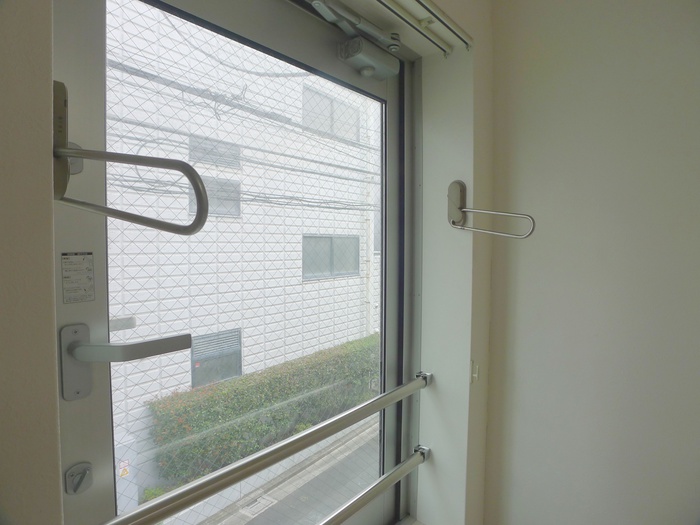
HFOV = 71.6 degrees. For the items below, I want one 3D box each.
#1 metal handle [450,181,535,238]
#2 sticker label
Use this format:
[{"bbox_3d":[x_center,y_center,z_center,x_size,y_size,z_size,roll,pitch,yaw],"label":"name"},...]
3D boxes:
[{"bbox_3d":[0.293,-0.112,1.020,0.193,0.132,0.049,2,3,37],"label":"metal handle"},{"bbox_3d":[-0.311,0.018,0.557,0.003,0.057,0.035,2,3,37],"label":"sticker label"}]

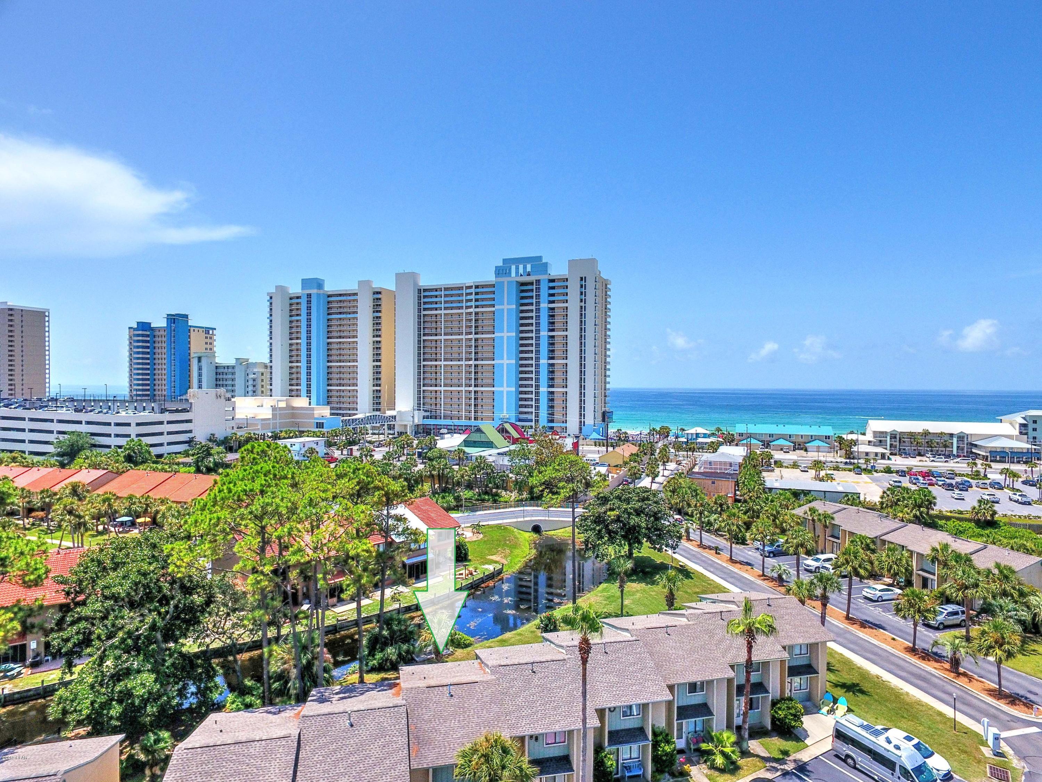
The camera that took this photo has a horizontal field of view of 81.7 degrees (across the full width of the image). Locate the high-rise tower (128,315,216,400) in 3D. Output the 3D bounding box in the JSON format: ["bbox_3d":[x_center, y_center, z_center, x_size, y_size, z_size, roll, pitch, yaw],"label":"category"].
[{"bbox_3d":[-200.900,-12.755,347.600,46.000,61.500,19.500,0,1,19],"label":"high-rise tower"}]

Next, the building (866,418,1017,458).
[{"bbox_3d":[140.200,15.859,202.300,42.500,11.200,11.800,0,0,14],"label":"building"}]

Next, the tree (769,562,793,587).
[{"bbox_3d":[31.889,22.513,73.777,2.598,2.831,2.598,0,1,0],"label":"tree"}]

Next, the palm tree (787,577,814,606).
[{"bbox_3d":[31.790,22.794,68.310,2.897,3.010,2.897,1,1,25],"label":"palm tree"}]

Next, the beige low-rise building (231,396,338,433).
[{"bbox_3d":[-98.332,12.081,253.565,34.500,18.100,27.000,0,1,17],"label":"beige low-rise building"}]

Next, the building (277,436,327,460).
[{"bbox_3d":[-73.707,19.171,201.880,11.500,6.100,12.500,1,1,25],"label":"building"}]

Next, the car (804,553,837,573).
[{"bbox_3d":[40.000,22.802,79.800,5.200,1.890,2.040,0,1,-17],"label":"car"}]

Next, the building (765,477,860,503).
[{"bbox_3d":[57.500,20.253,120.100,16.600,4.100,10.000,0,1,20],"label":"building"}]

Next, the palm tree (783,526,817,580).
[{"bbox_3d":[32.862,19.842,71.057,4.036,7.879,4.036,0,0,0],"label":"palm tree"}]

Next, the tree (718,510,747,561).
[{"bbox_3d":[30.149,20.656,86.000,3.921,6.966,3.921,0,1,19],"label":"tree"}]

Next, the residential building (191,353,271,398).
[{"bbox_3d":[-152.653,0.779,316.484,37.000,40.000,20.000,0,1,17],"label":"residential building"}]

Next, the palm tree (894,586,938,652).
[{"bbox_3d":[37.204,21.588,56.680,3.572,5.669,3.572,1,1,33],"label":"palm tree"}]

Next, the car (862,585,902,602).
[{"bbox_3d":[42.636,23.597,70.944,4.800,1.470,1.840,0,0,-16],"label":"car"}]

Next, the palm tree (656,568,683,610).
[{"bbox_3d":[16.079,21.526,64.974,2.899,4.832,2.899,0,0,0],"label":"palm tree"}]

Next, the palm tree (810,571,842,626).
[{"bbox_3d":[25.349,19.621,50.371,2.415,8.954,2.415,0,1,0],"label":"palm tree"}]

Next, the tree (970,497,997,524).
[{"bbox_3d":[81.748,21.471,106.205,3.777,4.892,3.777,0,1,0],"label":"tree"}]

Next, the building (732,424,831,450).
[{"bbox_3d":[104.413,18.363,240.298,36.500,9.000,20.500,0,1,15],"label":"building"}]

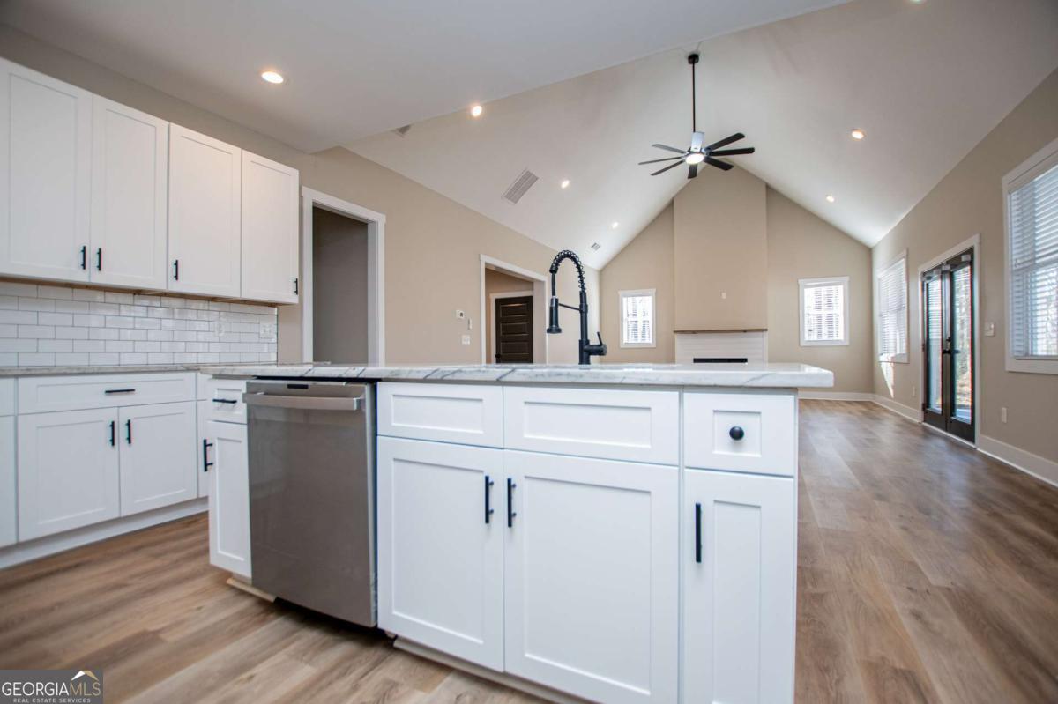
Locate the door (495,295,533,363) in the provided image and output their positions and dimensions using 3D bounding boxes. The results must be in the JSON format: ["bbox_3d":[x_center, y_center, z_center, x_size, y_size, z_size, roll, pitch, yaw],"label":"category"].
[{"bbox_3d":[-0.268,-0.031,8.649,0.890,2.040,0.050,0,0,28],"label":"door"}]

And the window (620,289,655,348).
[{"bbox_3d":[2.642,-0.798,10.725,0.881,1.395,0.110,0,0,28],"label":"window"}]

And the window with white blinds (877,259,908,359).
[{"bbox_3d":[5.981,-0.641,7.254,0.100,1.556,1.845,-1,0,28],"label":"window with white blinds"}]

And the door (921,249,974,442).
[{"bbox_3d":[5.001,-0.058,5.247,0.070,2.016,1.626,0,0,28],"label":"door"}]

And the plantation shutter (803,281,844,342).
[{"bbox_3d":[6.074,-0.793,9.092,0.697,1.152,0.060,0,0,28],"label":"plantation shutter"}]

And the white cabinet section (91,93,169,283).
[{"bbox_3d":[-2.497,-0.917,2.688,0.325,1.060,0.375,-1,0,27],"label":"white cabinet section"}]

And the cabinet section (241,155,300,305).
[{"bbox_3d":[-2.108,-0.915,3.440,0.325,1.060,0.450,-1,0,27],"label":"cabinet section"}]

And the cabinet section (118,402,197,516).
[{"bbox_3d":[-2.324,0.580,2.599,0.590,0.585,0.370,-1,0,27],"label":"cabinet section"}]

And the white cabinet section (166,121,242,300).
[{"bbox_3d":[-2.312,-0.916,3.047,0.325,1.060,0.445,-1,0,27],"label":"white cabinet section"}]

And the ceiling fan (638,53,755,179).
[{"bbox_3d":[2.313,-3.405,6.160,1.520,1.522,1.520,0,0,28],"label":"ceiling fan"}]

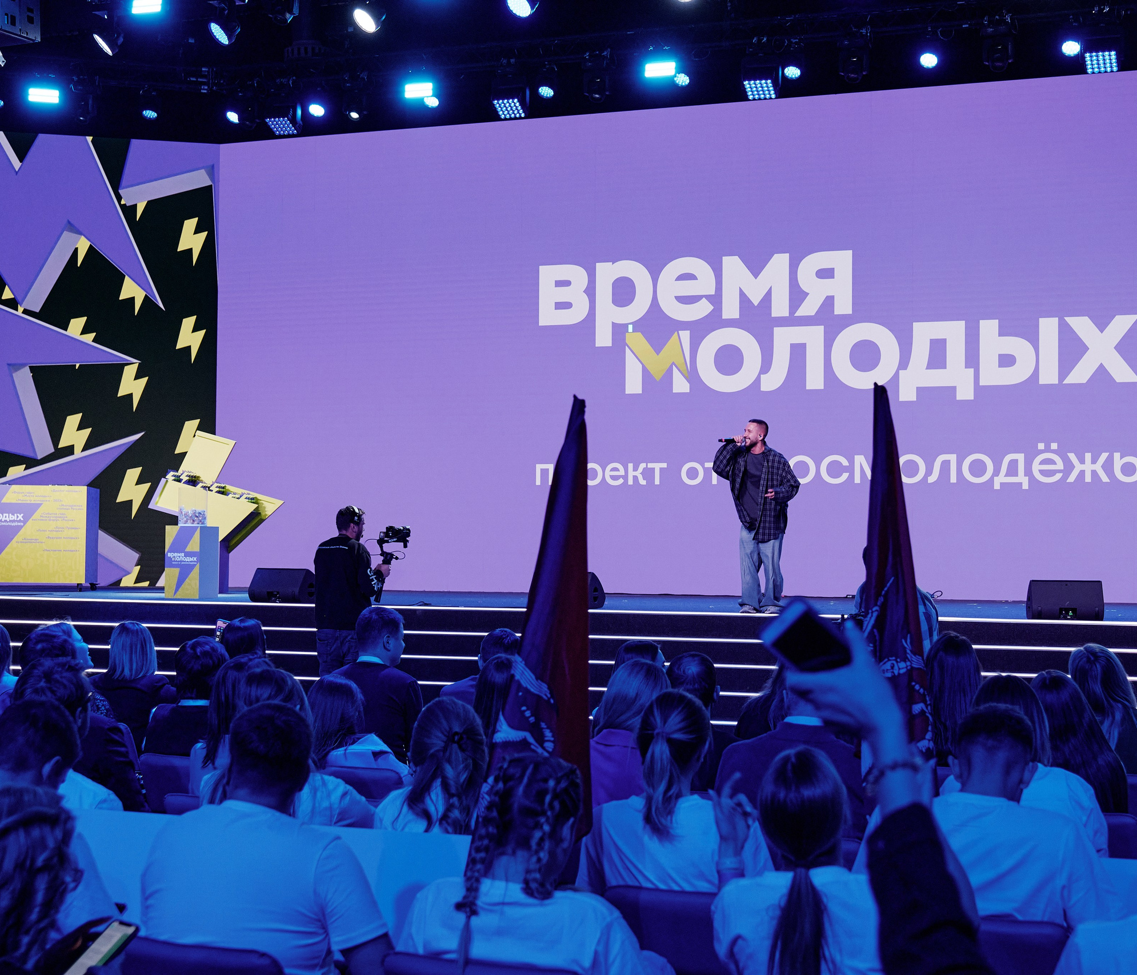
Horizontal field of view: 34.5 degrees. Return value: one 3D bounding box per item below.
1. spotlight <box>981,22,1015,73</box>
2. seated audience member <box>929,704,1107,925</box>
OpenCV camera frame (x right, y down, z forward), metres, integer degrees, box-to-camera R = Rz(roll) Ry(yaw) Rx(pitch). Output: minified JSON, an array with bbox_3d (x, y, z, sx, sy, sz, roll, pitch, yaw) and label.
[{"bbox_3d":[4.201,-4.310,17.900,0.340,0.490,0.310,0,-1,21],"label":"spotlight"},{"bbox_3d":[1.050,1.140,4.280,0.540,1.290,0.750,0,-1,16],"label":"seated audience member"}]

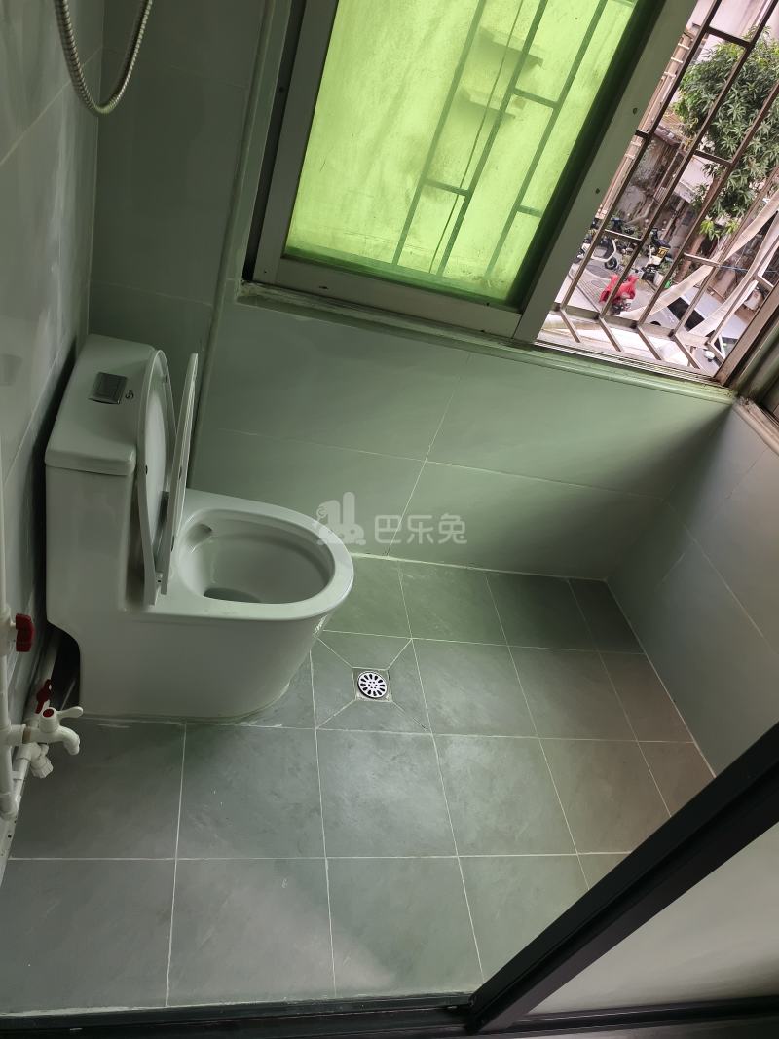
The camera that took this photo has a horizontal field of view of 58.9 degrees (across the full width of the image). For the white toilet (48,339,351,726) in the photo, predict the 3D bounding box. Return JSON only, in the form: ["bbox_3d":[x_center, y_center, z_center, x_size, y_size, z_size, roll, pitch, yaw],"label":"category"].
[{"bbox_3d":[-0.357,0.039,1.457,0.599,0.790,0.388,8,40,-17],"label":"white toilet"}]

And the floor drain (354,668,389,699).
[{"bbox_3d":[-0.044,0.430,1.794,0.088,0.012,0.088,7,40,-17],"label":"floor drain"}]

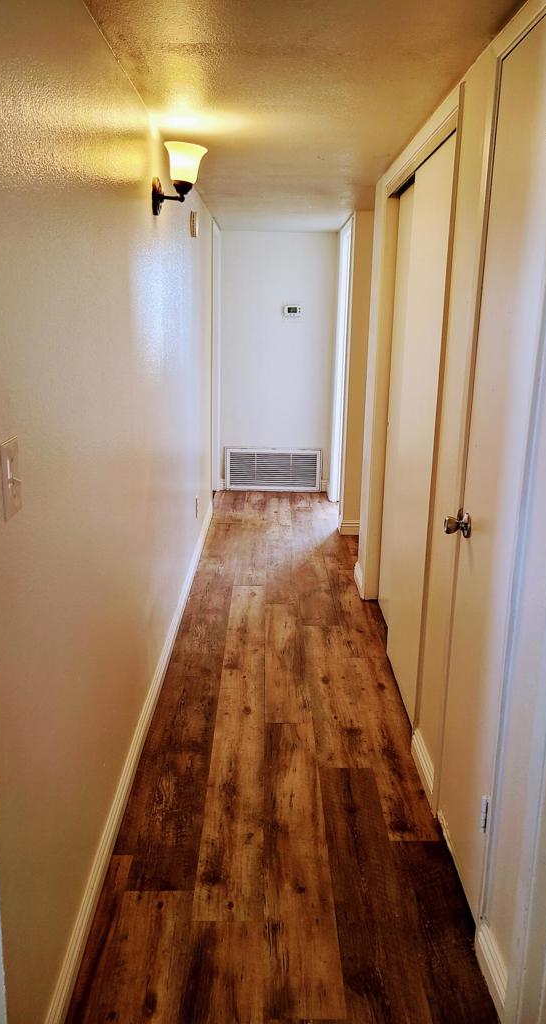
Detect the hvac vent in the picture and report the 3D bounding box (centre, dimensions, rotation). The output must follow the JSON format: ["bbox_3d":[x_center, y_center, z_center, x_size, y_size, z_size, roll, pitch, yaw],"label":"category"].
[{"bbox_3d":[0.007,-0.351,6.549,0.815,0.362,0.022,1,14,-1],"label":"hvac vent"}]

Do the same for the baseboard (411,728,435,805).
[{"bbox_3d":[0.485,0.809,2.478,0.016,0.096,0.310,1,14,-1],"label":"baseboard"}]

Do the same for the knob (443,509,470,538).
[{"bbox_3d":[0.478,0.036,2.002,0.070,0.068,0.067,1,14,-1],"label":"knob"}]

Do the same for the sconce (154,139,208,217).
[{"bbox_3d":[-0.310,-1.116,2.595,0.185,0.225,0.140,1,14,-1],"label":"sconce"}]

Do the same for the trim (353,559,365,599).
[{"bbox_3d":[0.472,0.371,4.239,0.016,0.096,0.370,1,14,-1],"label":"trim"}]

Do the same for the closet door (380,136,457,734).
[{"bbox_3d":[0.553,-0.342,3.166,0.085,1.980,1.360,1,14,-1],"label":"closet door"}]

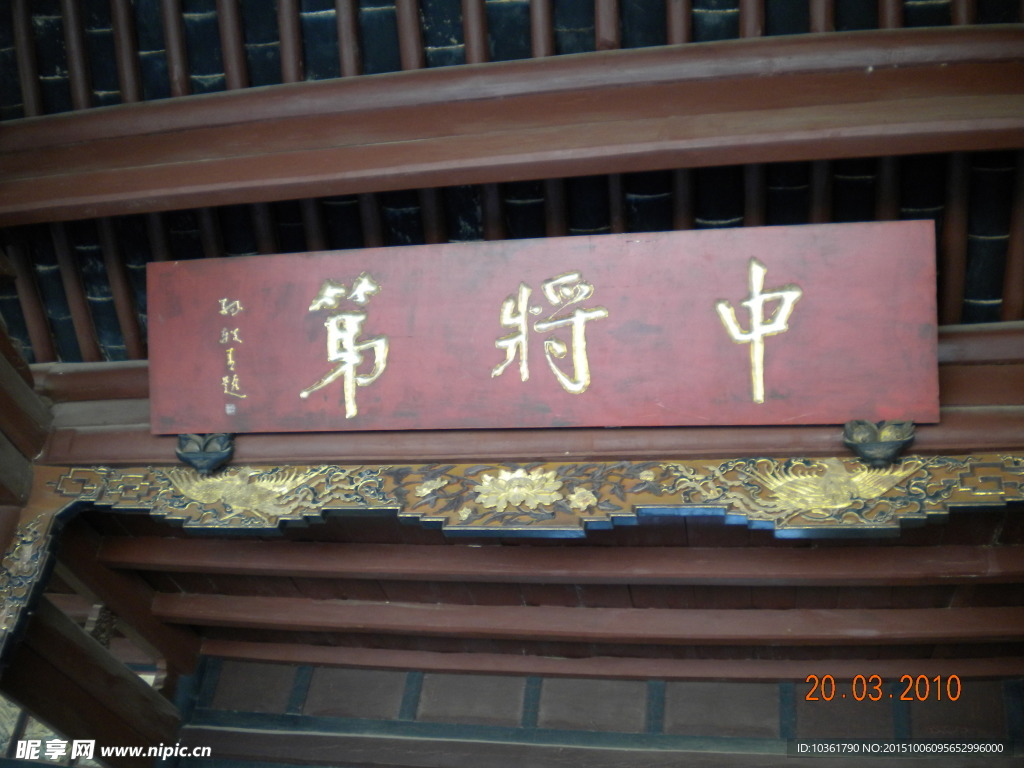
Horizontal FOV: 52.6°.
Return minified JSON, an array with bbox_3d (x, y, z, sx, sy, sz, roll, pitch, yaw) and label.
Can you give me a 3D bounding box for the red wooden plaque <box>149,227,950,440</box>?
[{"bbox_3d":[-0.001,-0.148,3.250,2.500,0.579,0.050,-1,0,13],"label":"red wooden plaque"}]

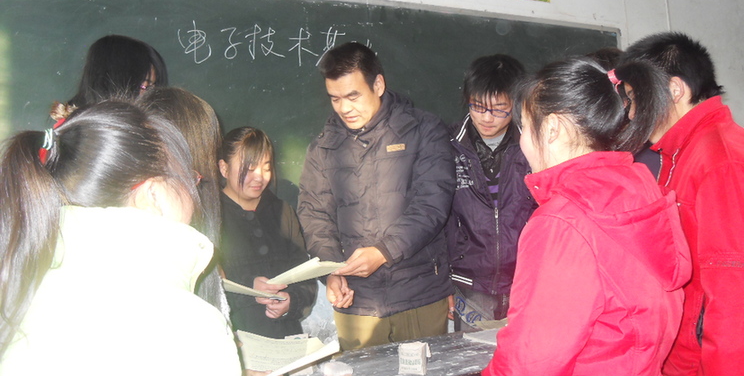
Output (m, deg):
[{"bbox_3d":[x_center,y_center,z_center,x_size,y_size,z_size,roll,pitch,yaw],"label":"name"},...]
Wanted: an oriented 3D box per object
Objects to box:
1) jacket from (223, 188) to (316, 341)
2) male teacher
[{"bbox_3d":[-0.377,0.278,2.000,0.430,0.560,0.320,-2,-4,-24],"label":"jacket"},{"bbox_3d":[0.055,0.381,1.908,0.540,1.660,0.430,-6,-4,24],"label":"male teacher"}]

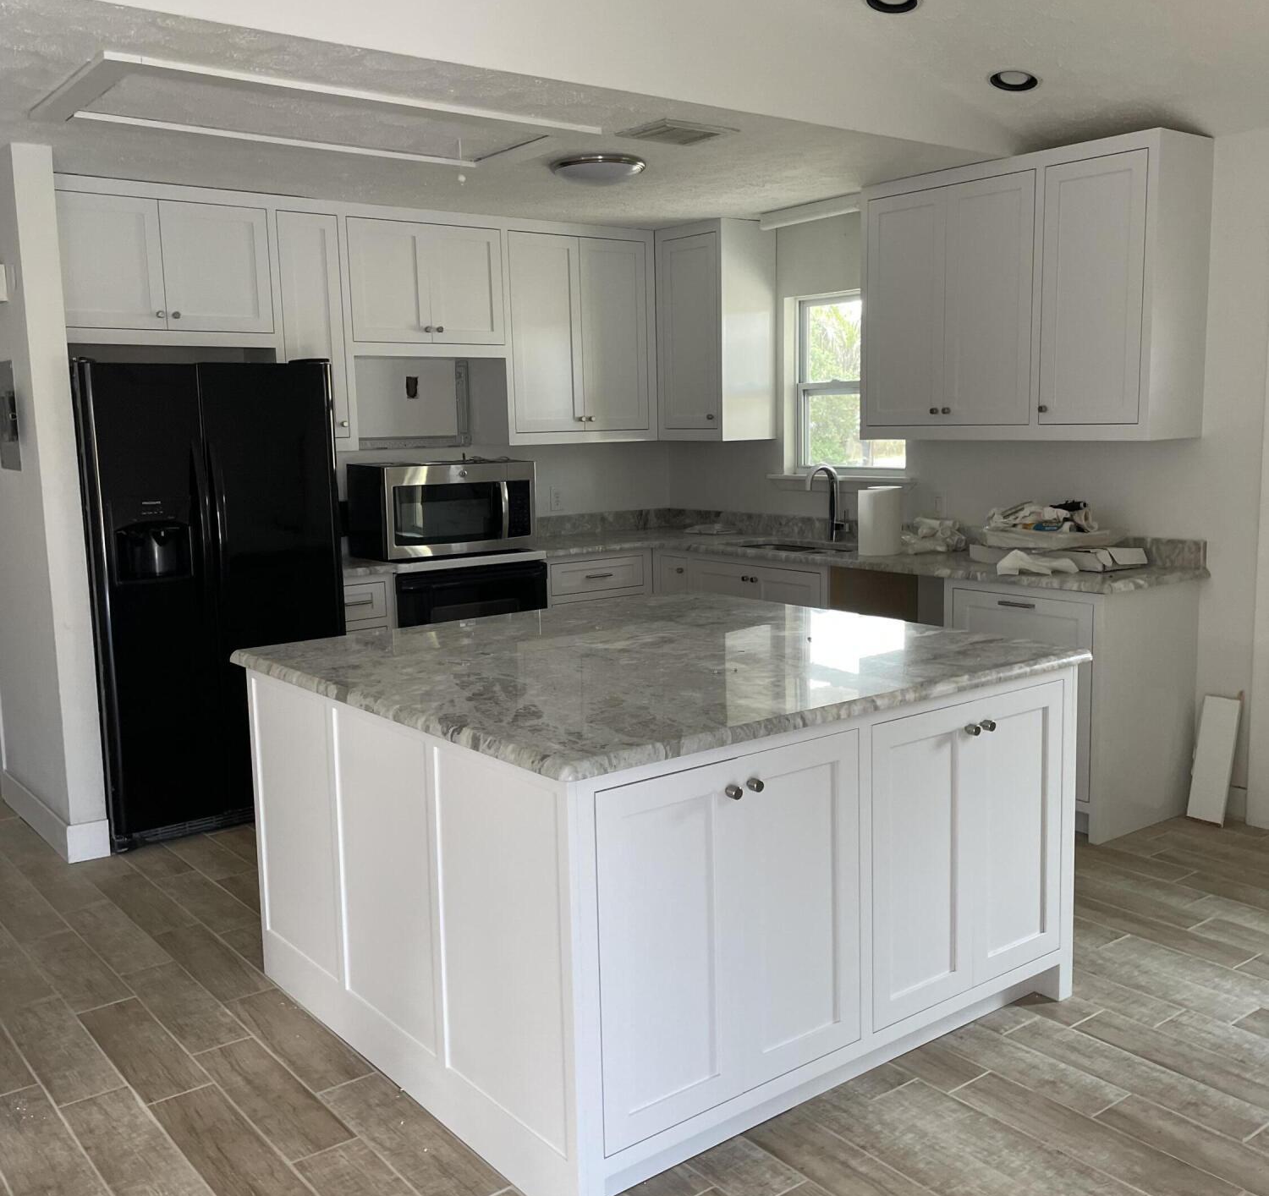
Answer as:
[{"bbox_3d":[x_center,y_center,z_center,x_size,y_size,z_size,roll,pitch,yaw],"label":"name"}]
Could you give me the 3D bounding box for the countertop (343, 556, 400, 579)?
[{"bbox_3d":[-1.333,-0.126,5.505,0.355,0.038,0.646,-7,10,-37],"label":"countertop"}]

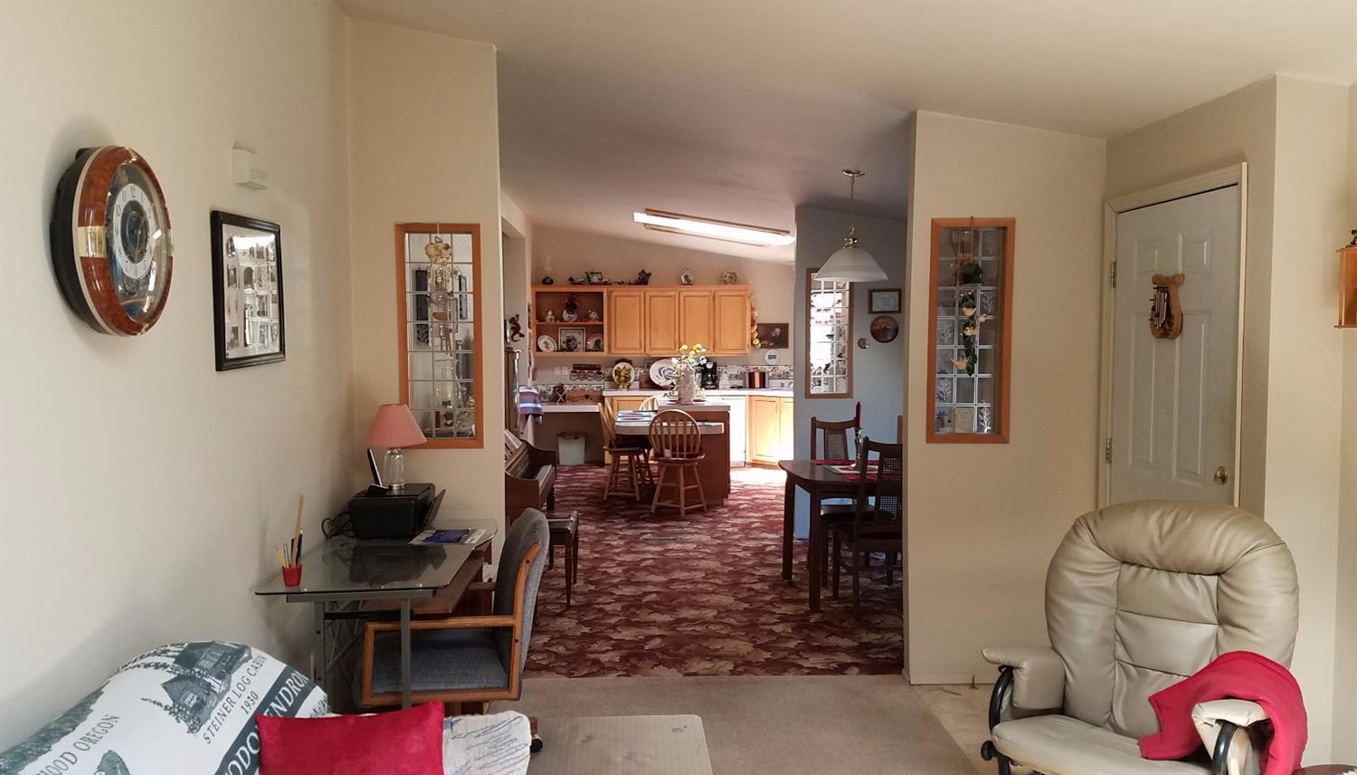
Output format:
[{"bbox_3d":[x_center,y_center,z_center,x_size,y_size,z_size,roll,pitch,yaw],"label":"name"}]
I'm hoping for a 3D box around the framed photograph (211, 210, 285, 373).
[{"bbox_3d":[-1.311,-0.289,3.108,0.025,0.450,0.567,-1,3,-2],"label":"framed photograph"}]

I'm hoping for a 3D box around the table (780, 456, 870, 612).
[{"bbox_3d":[1.338,0.842,5.999,1.400,0.750,0.900,-1,3,-2],"label":"table"}]

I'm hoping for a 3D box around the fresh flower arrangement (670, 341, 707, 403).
[{"bbox_3d":[0.100,-0.135,9.641,0.350,0.580,0.340,0,3,-3],"label":"fresh flower arrangement"}]

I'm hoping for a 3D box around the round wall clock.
[{"bbox_3d":[-1.274,-0.332,2.300,0.115,0.430,0.430,0,3,-3],"label":"round wall clock"}]

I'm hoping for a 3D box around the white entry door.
[{"bbox_3d":[1.886,0.310,3.908,0.045,2.030,0.905,-1,3,-2],"label":"white entry door"}]

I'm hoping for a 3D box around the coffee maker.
[{"bbox_3d":[0.347,-0.145,11.532,0.200,0.334,0.250,-1,3,-2],"label":"coffee maker"}]

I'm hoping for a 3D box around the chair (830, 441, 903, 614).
[{"bbox_3d":[1.108,0.746,5.748,0.470,0.975,0.500,-1,3,-2],"label":"chair"}]

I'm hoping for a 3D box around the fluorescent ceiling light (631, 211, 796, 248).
[{"bbox_3d":[0.297,-1.397,9.066,1.380,0.085,0.900,8,3,-2],"label":"fluorescent ceiling light"}]

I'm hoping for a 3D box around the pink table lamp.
[{"bbox_3d":[-1.196,0.249,4.314,0.258,0.365,0.258,0,3,-3],"label":"pink table lamp"}]

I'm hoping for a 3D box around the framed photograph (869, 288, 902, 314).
[{"bbox_3d":[1.529,-0.635,7.535,0.242,0.184,0.022,-1,3,-2],"label":"framed photograph"}]

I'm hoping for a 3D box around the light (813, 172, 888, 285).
[{"bbox_3d":[1.046,-0.982,6.187,0.435,0.690,0.435,0,3,-3],"label":"light"}]

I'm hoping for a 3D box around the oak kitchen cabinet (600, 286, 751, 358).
[{"bbox_3d":[-0.033,-0.761,11.682,1.687,0.815,0.320,-1,3,-2],"label":"oak kitchen cabinet"}]

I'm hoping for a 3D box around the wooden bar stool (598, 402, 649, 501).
[{"bbox_3d":[-0.535,0.595,9.896,0.470,0.940,0.430,0,3,5],"label":"wooden bar stool"}]

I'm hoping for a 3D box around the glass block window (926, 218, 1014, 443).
[{"bbox_3d":[1.324,-0.257,4.613,0.375,0.990,0.120,0,3,-3],"label":"glass block window"}]

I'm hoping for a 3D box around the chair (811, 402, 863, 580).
[{"bbox_3d":[1.120,0.720,6.678,0.450,1.030,0.560,0,3,-7],"label":"chair"}]

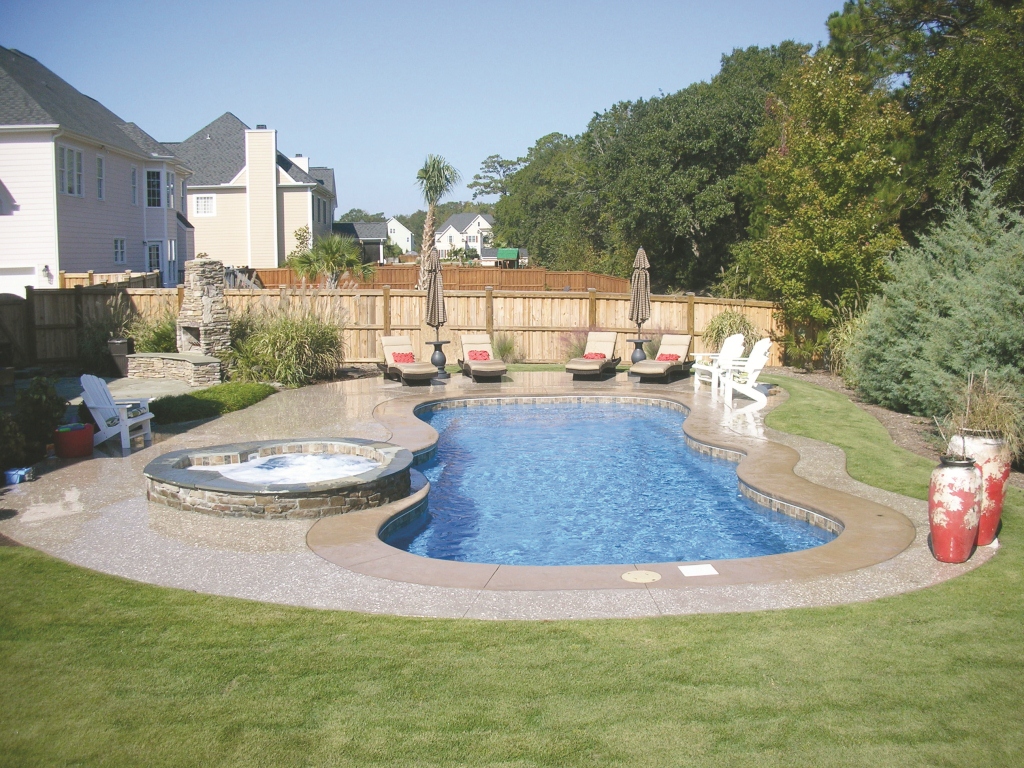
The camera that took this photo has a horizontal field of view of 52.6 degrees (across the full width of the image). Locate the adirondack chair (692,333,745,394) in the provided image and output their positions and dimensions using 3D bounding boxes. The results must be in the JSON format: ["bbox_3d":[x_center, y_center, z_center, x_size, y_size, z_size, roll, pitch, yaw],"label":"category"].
[{"bbox_3d":[3.697,-0.351,18.196,0.870,0.970,0.730,-3,7,-18],"label":"adirondack chair"}]

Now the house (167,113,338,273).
[{"bbox_3d":[-18.557,-12.125,69.674,12.000,11.800,18.000,-1,7,-5],"label":"house"}]

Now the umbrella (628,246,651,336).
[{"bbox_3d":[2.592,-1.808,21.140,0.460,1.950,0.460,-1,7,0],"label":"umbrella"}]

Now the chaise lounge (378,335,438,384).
[{"bbox_3d":[-2.055,-0.462,20.442,0.700,0.840,1.950,-3,7,-21],"label":"chaise lounge"}]

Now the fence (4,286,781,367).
[{"bbox_3d":[-2.780,-1.379,24.622,18.400,1.832,0.160,0,7,-1],"label":"fence"}]

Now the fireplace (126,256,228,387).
[{"bbox_3d":[-6.623,-1.315,21.159,2.400,2.450,1.430,5,9,41],"label":"fireplace"}]

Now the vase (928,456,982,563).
[{"bbox_3d":[3.500,0.995,8.226,0.430,0.800,0.430,-1,7,0],"label":"vase"}]

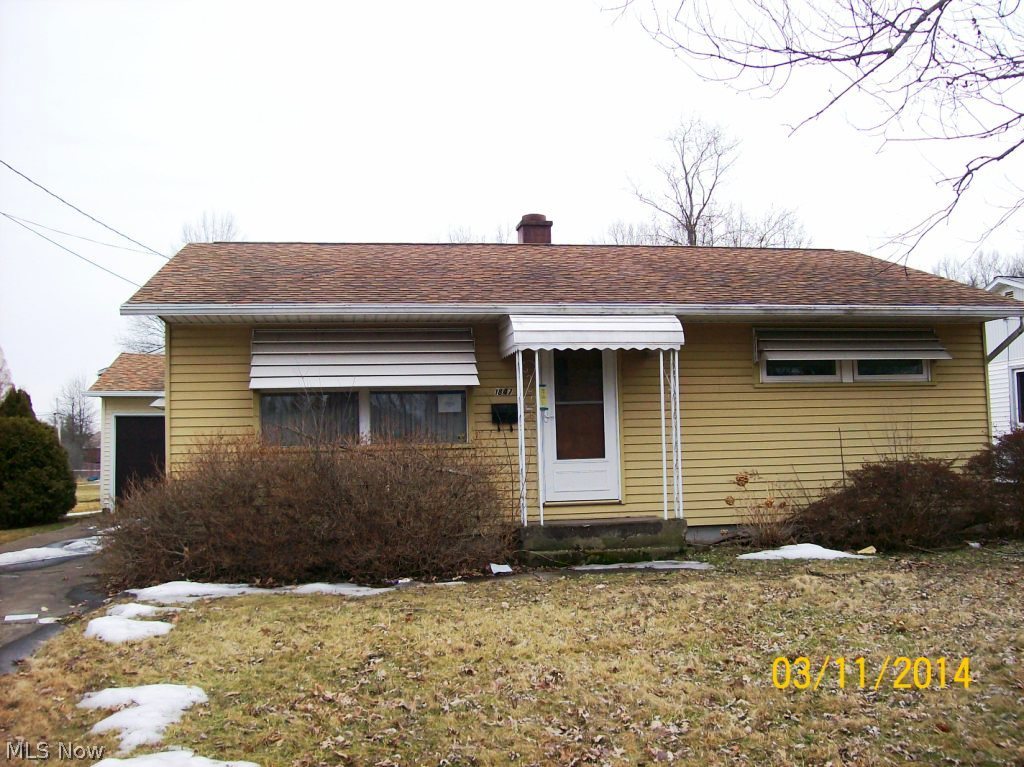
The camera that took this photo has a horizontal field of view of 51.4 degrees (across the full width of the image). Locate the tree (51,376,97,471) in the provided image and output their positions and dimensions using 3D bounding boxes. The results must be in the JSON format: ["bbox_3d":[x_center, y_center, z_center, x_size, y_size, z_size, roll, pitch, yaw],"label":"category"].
[{"bbox_3d":[-45.092,4.317,109.683,5.000,9.900,5.000,0,-4,-22],"label":"tree"}]

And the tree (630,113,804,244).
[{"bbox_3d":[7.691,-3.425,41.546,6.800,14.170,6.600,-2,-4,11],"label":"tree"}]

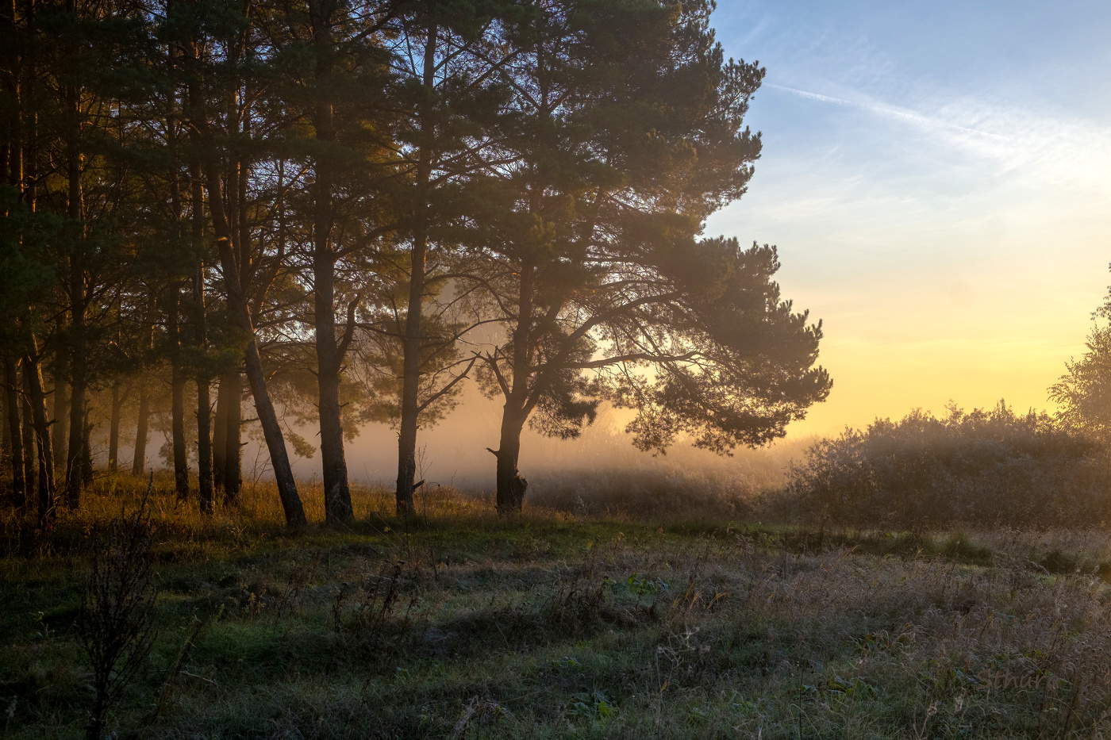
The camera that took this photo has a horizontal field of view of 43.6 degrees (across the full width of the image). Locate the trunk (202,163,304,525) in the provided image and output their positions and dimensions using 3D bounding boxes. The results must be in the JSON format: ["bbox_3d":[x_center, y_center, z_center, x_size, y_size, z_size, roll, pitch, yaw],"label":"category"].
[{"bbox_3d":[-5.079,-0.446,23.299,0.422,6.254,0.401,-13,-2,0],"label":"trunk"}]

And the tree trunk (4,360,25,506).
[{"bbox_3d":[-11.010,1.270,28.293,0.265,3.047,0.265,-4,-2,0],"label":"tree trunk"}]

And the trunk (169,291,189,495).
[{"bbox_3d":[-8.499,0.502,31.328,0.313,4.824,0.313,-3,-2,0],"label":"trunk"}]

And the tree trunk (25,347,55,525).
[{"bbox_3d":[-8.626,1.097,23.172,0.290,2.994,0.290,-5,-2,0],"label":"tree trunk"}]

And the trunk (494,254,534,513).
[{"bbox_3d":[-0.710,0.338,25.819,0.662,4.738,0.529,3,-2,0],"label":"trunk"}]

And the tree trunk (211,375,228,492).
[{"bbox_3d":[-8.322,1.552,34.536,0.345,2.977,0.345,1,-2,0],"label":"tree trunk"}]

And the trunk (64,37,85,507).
[{"bbox_3d":[-9.886,-2.044,28.470,0.356,9.682,0.356,0,-2,0],"label":"trunk"}]

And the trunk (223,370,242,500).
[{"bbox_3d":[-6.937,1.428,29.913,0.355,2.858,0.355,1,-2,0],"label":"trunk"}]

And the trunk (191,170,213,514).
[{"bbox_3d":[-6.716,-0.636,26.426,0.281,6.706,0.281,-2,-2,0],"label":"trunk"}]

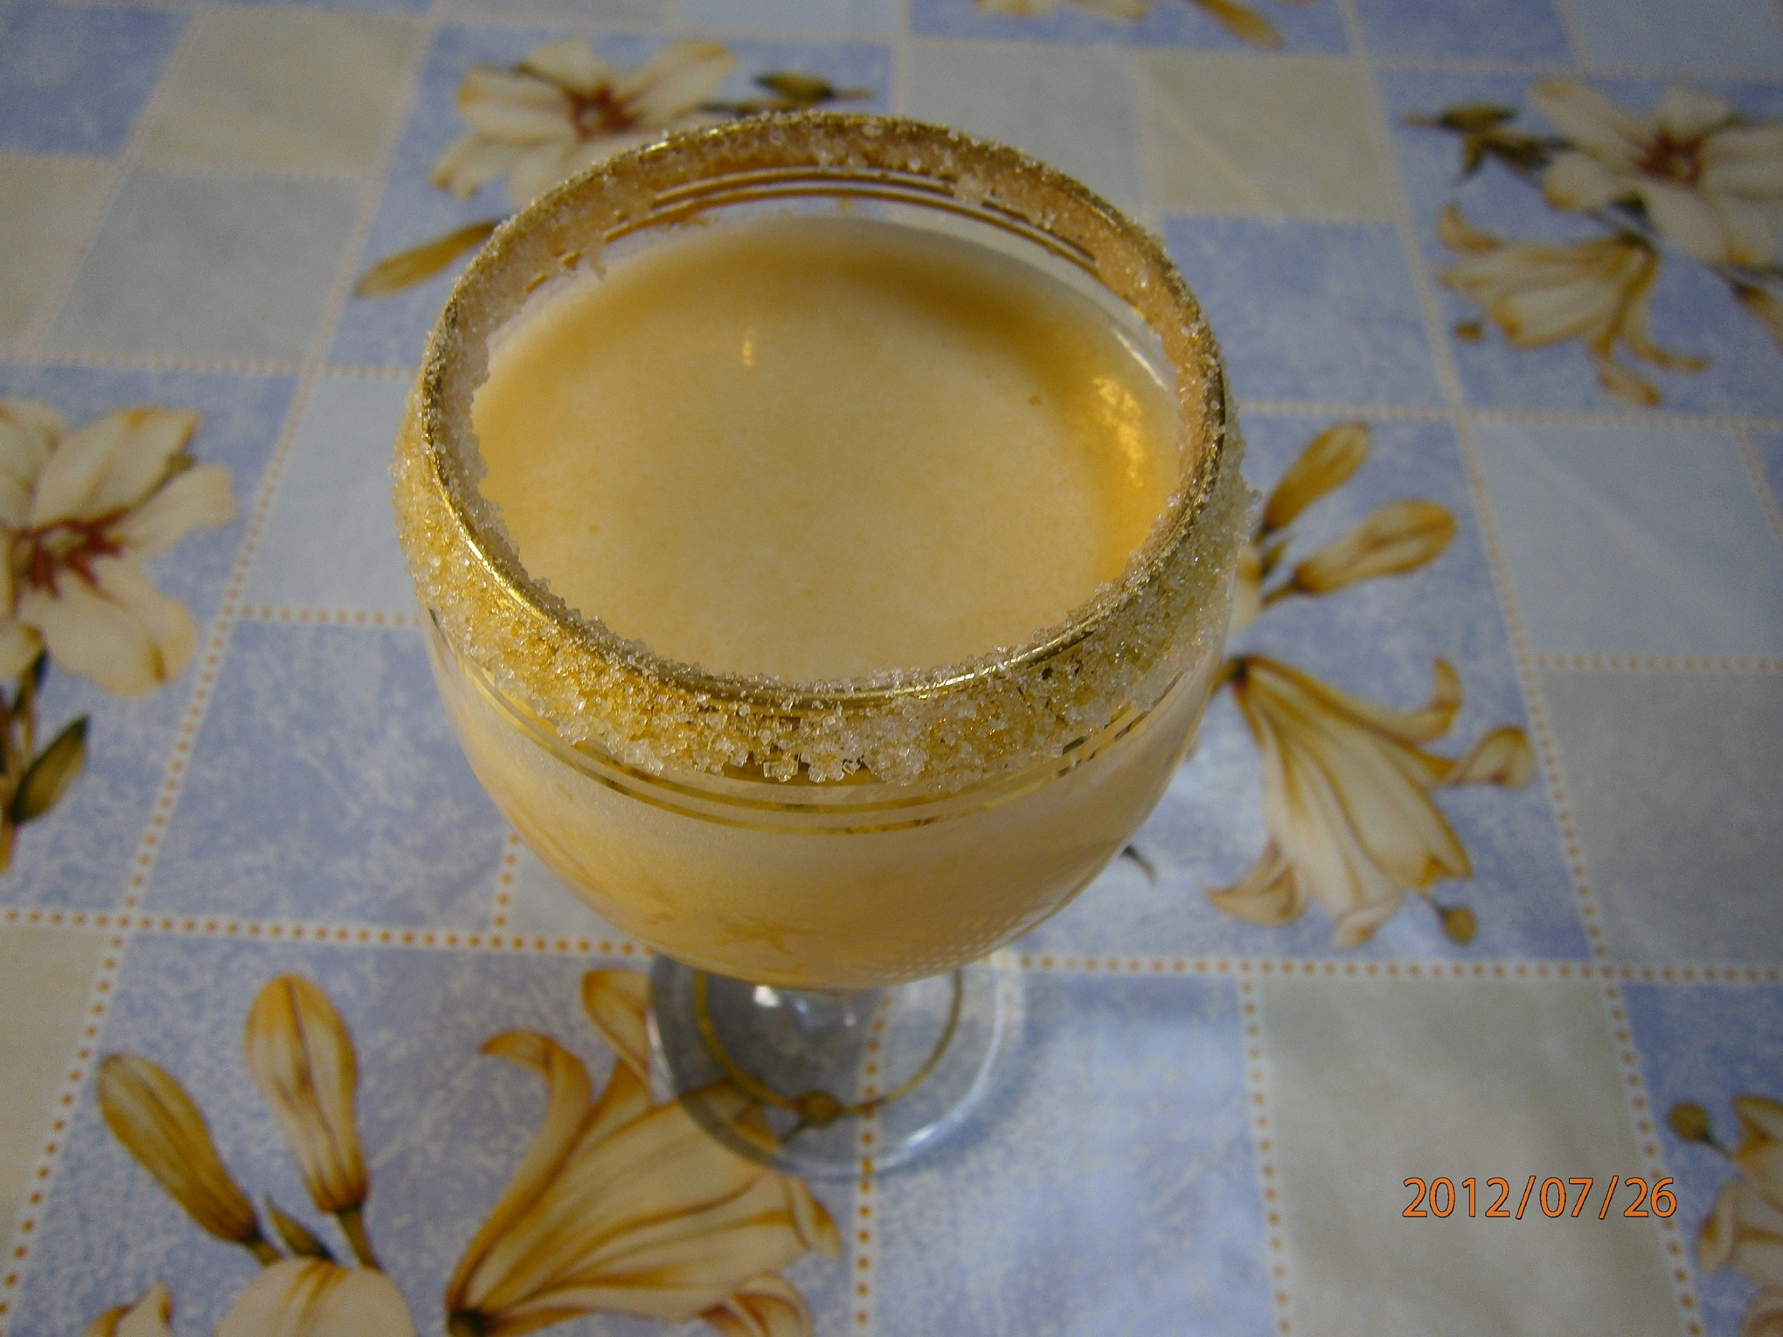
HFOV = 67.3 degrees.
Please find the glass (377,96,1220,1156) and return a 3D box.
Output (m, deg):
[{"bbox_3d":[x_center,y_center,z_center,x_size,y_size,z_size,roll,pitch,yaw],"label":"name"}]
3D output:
[{"bbox_3d":[-0.007,0.014,0.146,0.064,0.132,0.064,1,59,-2],"label":"glass"}]

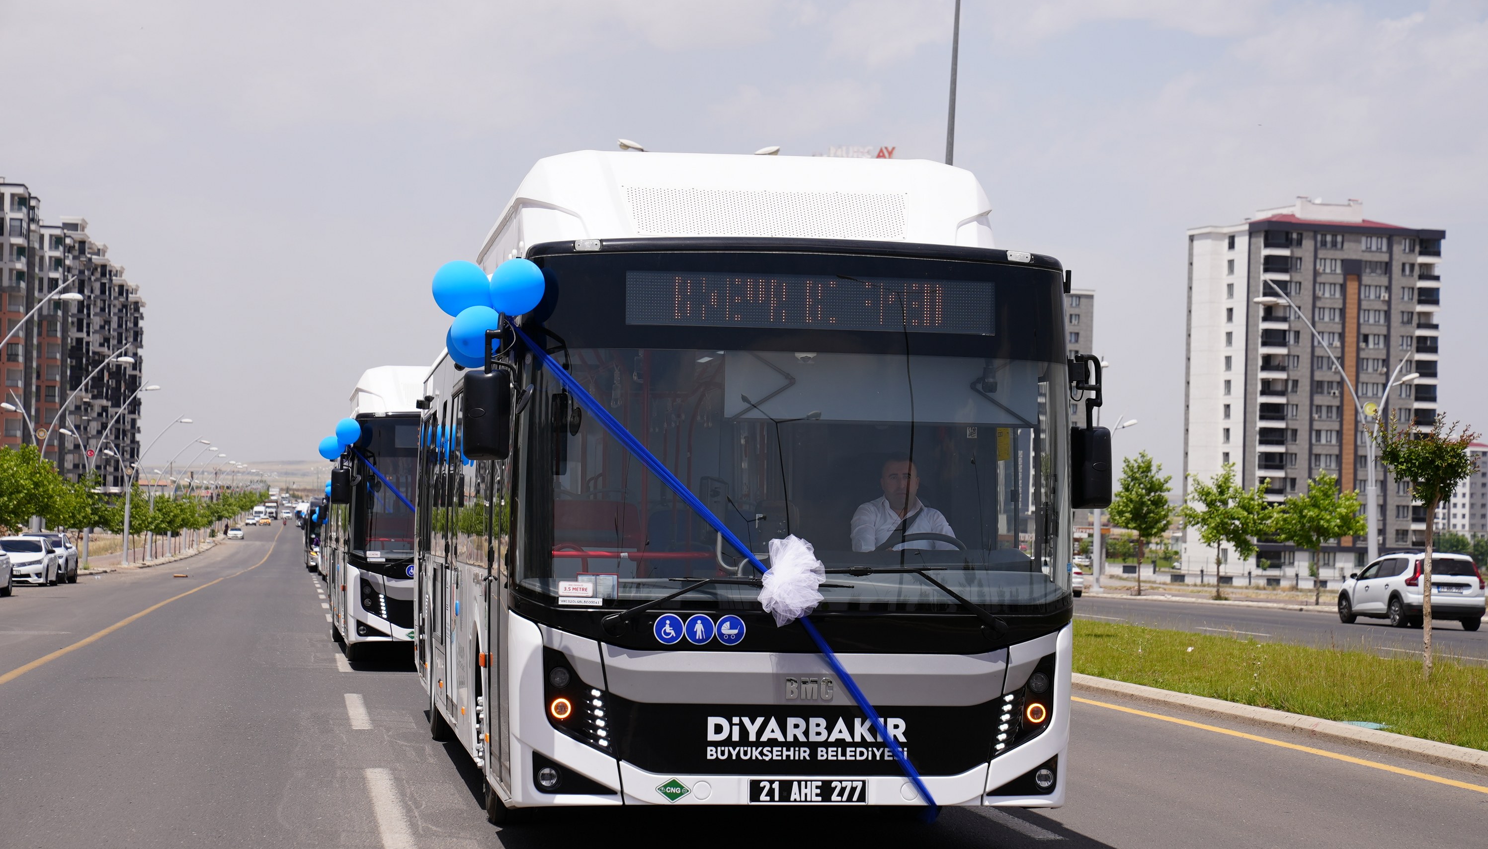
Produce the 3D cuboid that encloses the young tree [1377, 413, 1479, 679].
[{"bbox_3d":[6.806,1.220,28.800,1.020,2.680,1.000,2,-2,-9],"label":"young tree"}]

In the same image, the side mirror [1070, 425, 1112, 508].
[{"bbox_3d":[1.606,0.199,13.400,0.190,0.380,0.125,2,-2,-19],"label":"side mirror"}]

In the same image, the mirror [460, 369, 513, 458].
[{"bbox_3d":[-1.096,-0.042,12.350,0.200,0.390,0.125,1,-2,5],"label":"mirror"}]

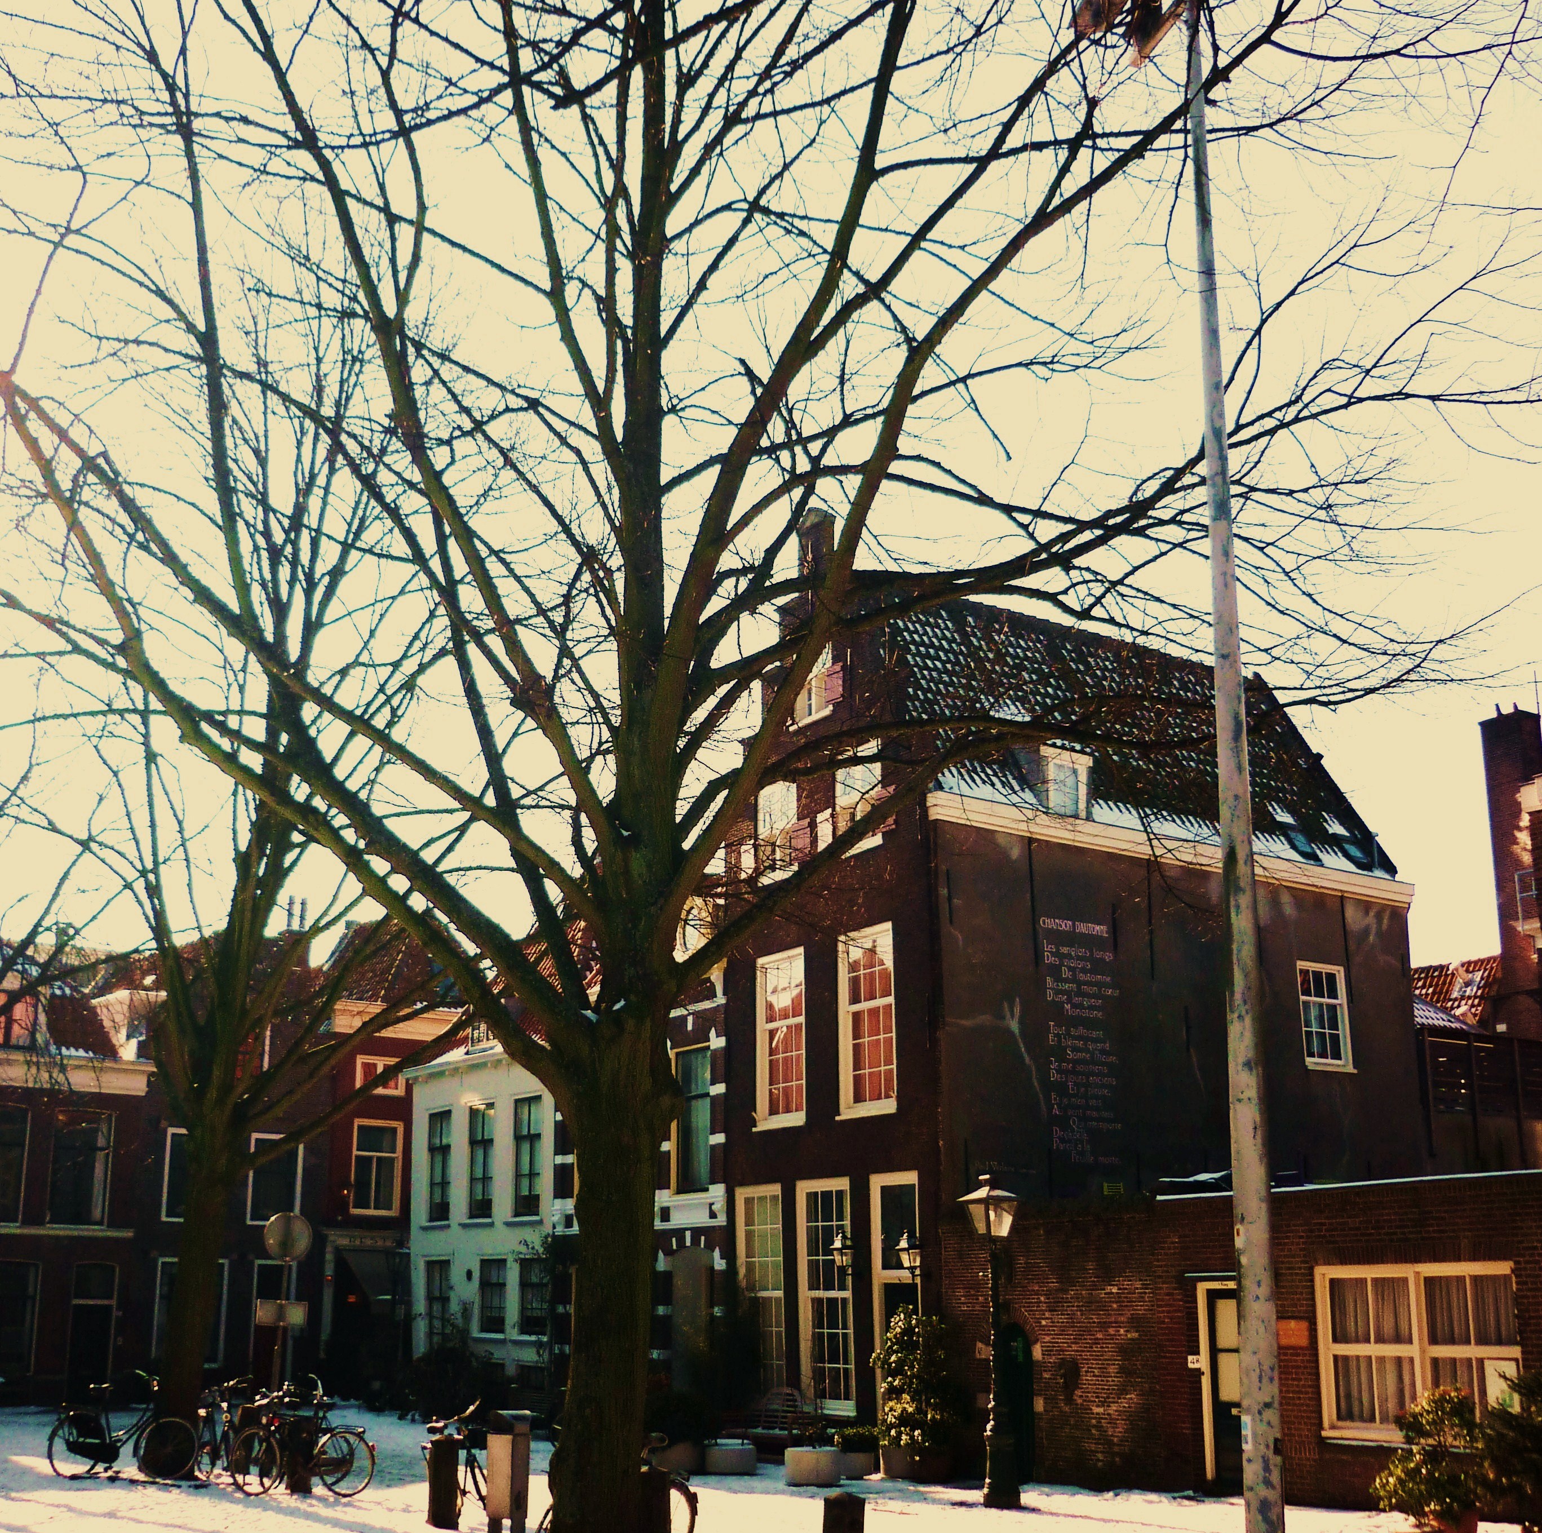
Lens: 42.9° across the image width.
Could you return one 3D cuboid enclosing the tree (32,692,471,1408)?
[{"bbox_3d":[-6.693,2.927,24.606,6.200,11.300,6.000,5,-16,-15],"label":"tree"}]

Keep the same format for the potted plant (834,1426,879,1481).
[{"bbox_3d":[1.017,8.062,23.044,0.527,0.552,0.521,-1,-16,2],"label":"potted plant"}]

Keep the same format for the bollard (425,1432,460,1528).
[{"bbox_3d":[-2.911,6.390,17.527,0.257,0.772,0.255,3,-16,-9],"label":"bollard"}]

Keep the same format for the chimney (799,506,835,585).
[{"bbox_3d":[0.687,-3.304,29.427,0.420,1.220,0.440,11,-19,-33],"label":"chimney"}]

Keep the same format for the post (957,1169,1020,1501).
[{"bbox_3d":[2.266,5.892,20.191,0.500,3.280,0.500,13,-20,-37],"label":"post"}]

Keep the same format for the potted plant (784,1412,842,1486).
[{"bbox_3d":[0.470,7.717,22.132,0.632,0.722,0.623,0,-16,1],"label":"potted plant"}]

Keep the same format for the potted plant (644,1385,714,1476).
[{"bbox_3d":[-1.150,8.176,24.193,1.000,1.030,0.950,1,-16,-2],"label":"potted plant"}]

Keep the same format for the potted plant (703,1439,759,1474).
[{"bbox_3d":[-0.483,8.321,23.637,0.677,0.369,0.667,0,-16,-1],"label":"potted plant"}]

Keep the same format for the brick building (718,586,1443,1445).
[{"bbox_3d":[4.819,3.776,29.478,10.300,12.300,4.661,11,-19,-34],"label":"brick building"}]

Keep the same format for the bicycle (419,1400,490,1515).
[{"bbox_3d":[-2.831,6.390,18.059,0.600,1.060,1.750,-3,-16,11],"label":"bicycle"}]

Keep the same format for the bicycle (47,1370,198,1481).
[{"bbox_3d":[-7.539,7.701,22.912,1.800,1.180,0.580,0,-16,2],"label":"bicycle"}]

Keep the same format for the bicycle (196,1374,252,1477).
[{"bbox_3d":[-6.574,7.888,23.460,0.580,1.130,1.780,0,-16,0],"label":"bicycle"}]

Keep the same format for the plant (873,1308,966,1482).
[{"bbox_3d":[1.725,7.348,22.997,1.062,1.904,0.937,-1,-16,4],"label":"plant"}]

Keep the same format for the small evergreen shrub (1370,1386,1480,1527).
[{"bbox_3d":[5.147,5.475,15.533,0.798,1.035,0.763,-5,-16,17],"label":"small evergreen shrub"}]

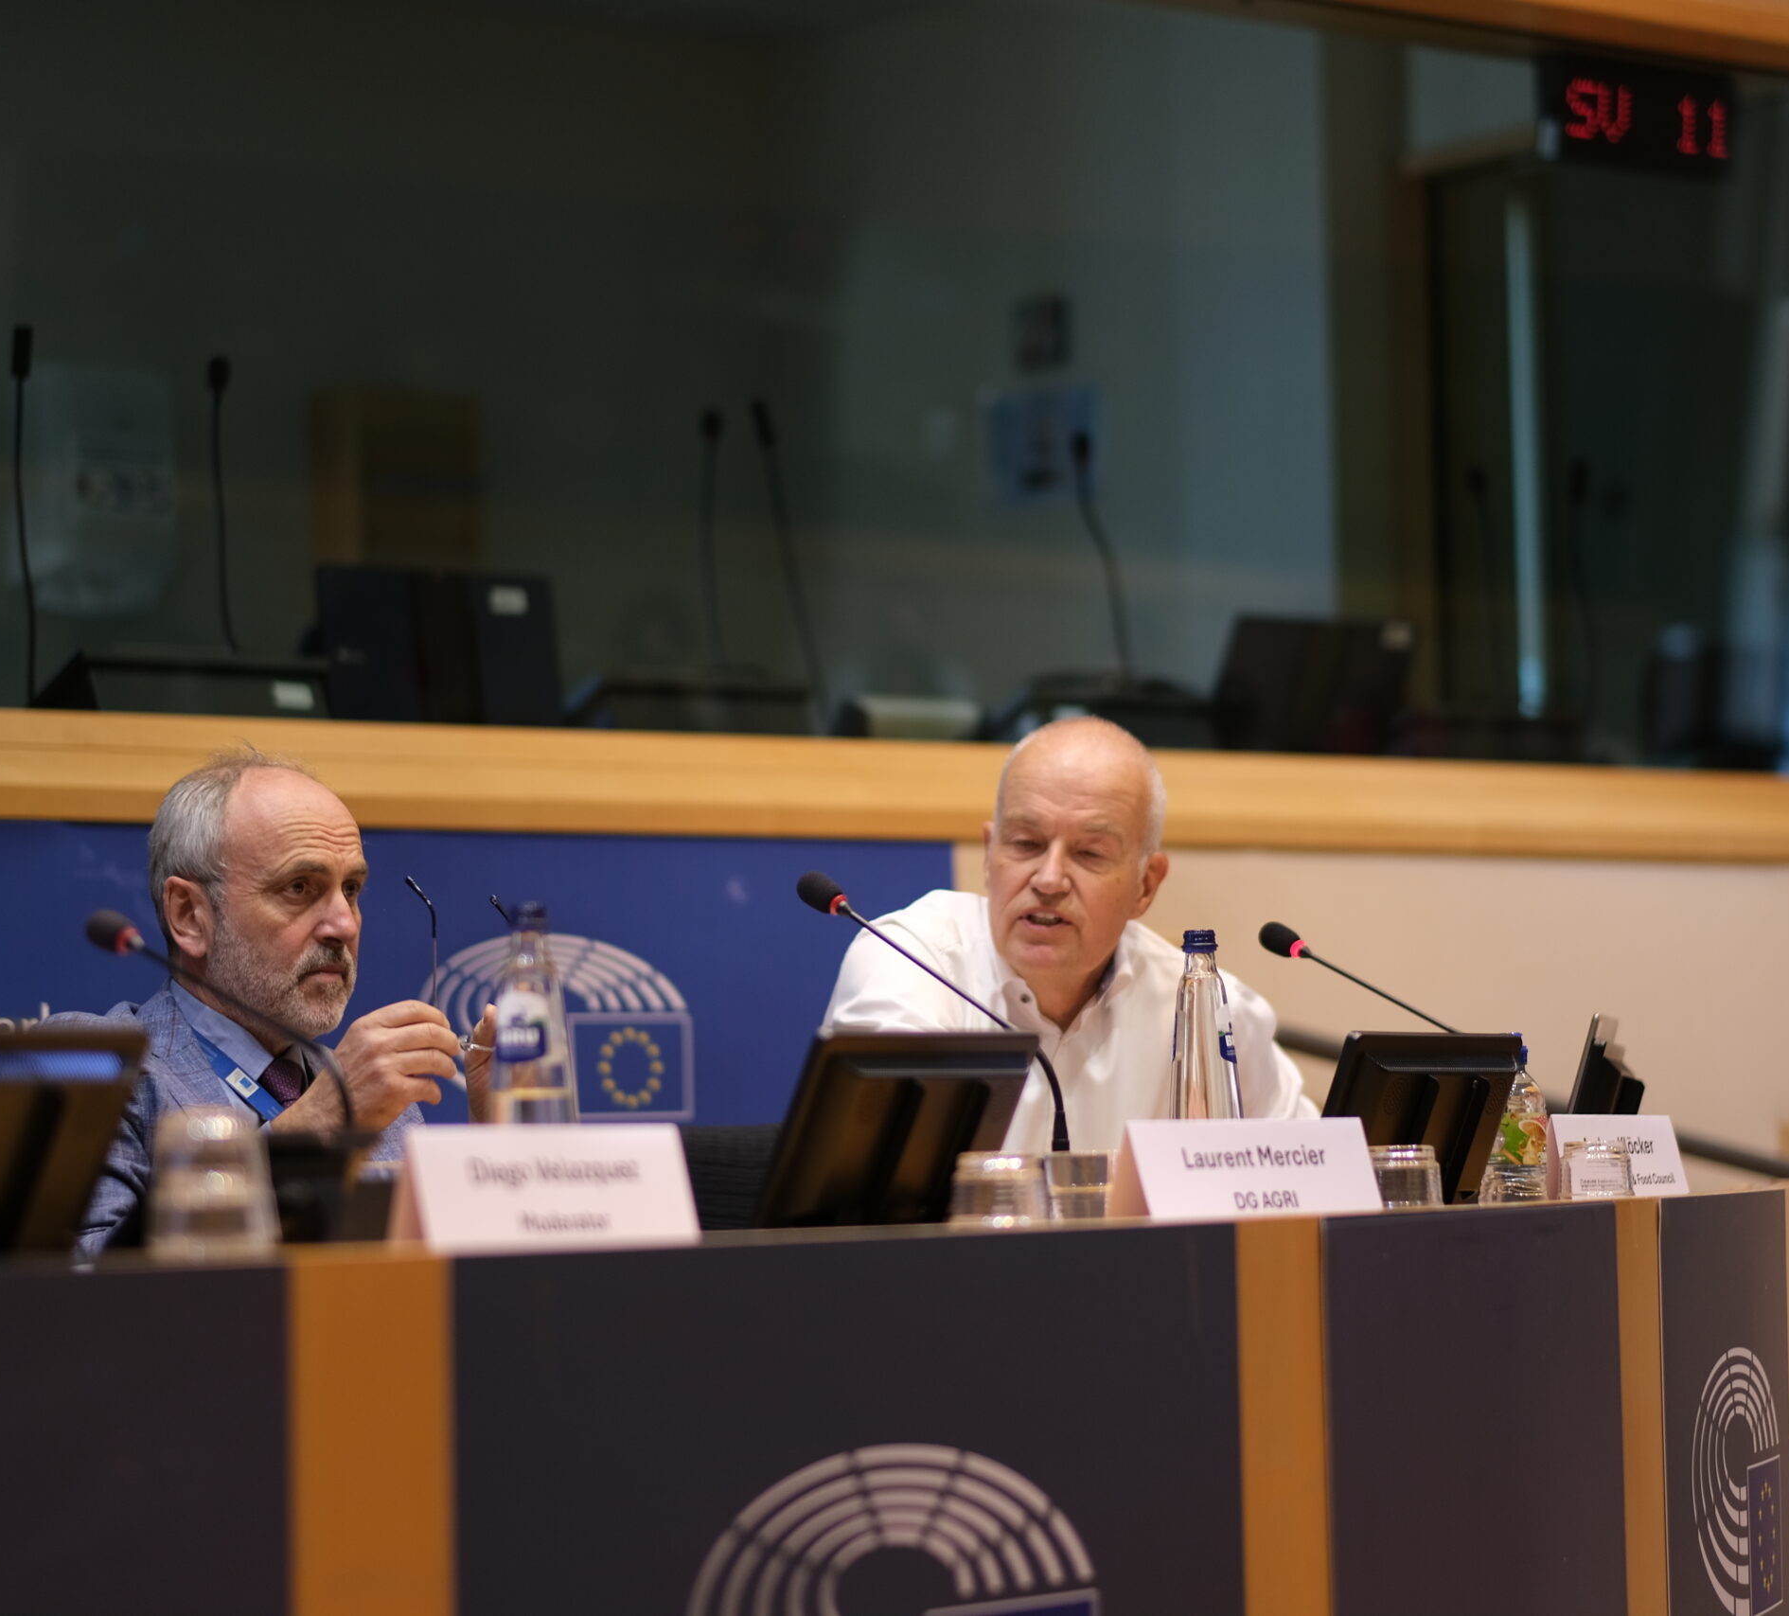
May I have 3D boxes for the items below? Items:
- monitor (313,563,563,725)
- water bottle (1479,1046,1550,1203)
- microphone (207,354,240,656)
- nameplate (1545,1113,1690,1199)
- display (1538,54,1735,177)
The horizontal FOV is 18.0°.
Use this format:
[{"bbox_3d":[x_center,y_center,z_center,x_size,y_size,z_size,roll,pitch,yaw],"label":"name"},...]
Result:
[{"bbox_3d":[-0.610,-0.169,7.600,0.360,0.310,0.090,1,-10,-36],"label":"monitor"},{"bbox_3d":[0.593,0.296,5.425,0.067,0.165,0.067,-1,-4,0],"label":"water bottle"},{"bbox_3d":[-0.849,-0.372,7.150,0.035,0.400,0.050,2,-5,-41],"label":"microphone"},{"bbox_3d":[0.739,0.359,5.820,0.045,0.083,0.297,-3,-4,31],"label":"nameplate"},{"bbox_3d":[1.048,-0.978,7.950,0.365,0.155,0.050,2,-5,-40],"label":"display"}]

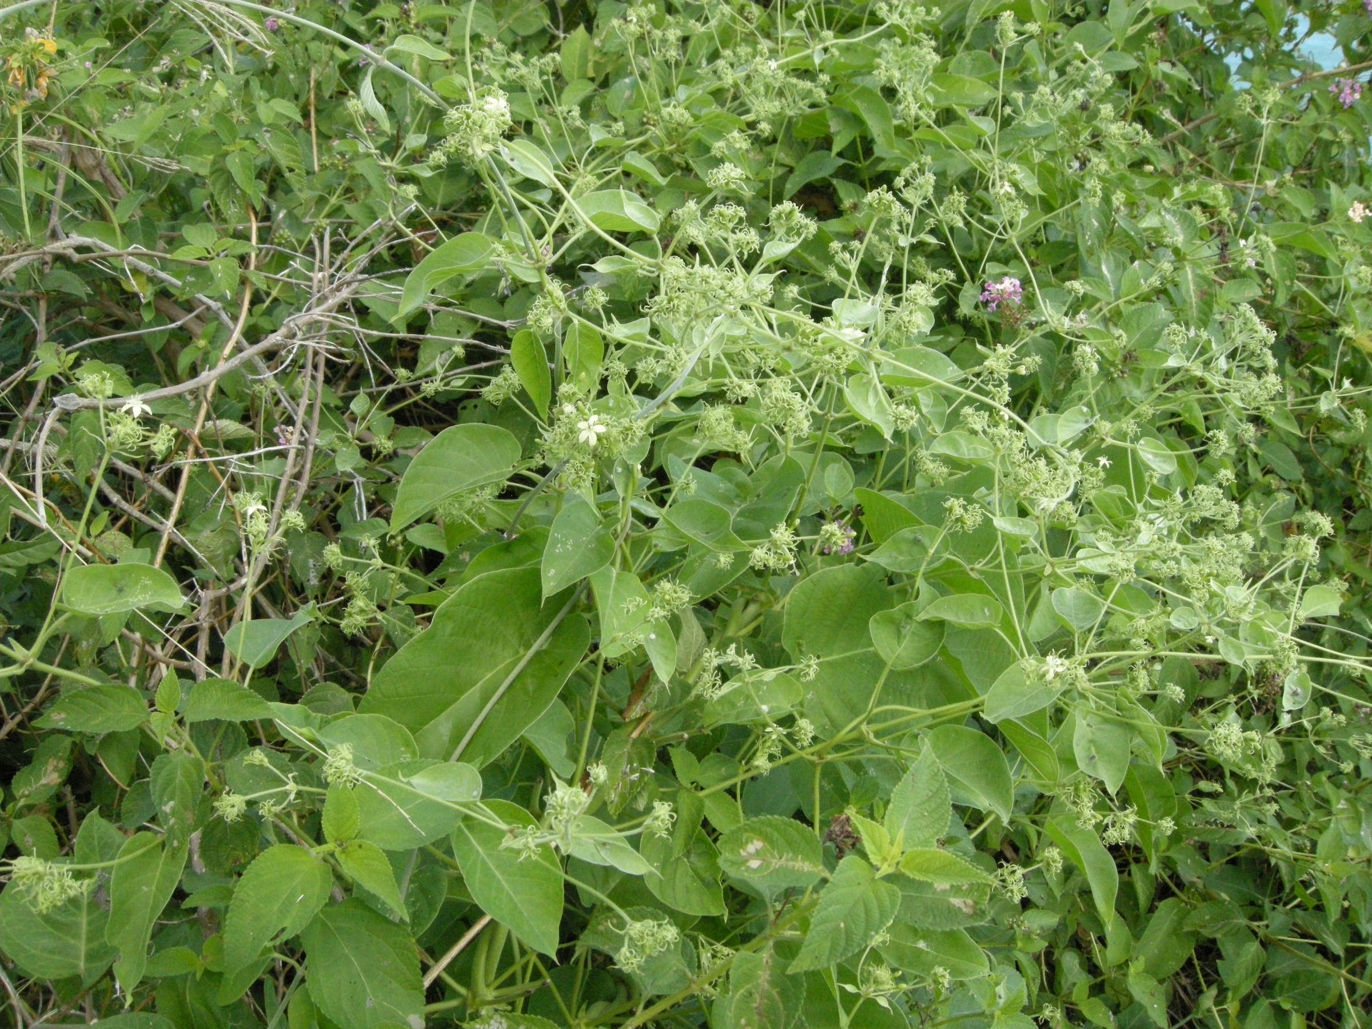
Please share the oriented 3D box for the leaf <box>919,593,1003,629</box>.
[{"bbox_3d":[0.164,0.057,0.830,0.052,0.012,0.029,-4,51,1],"label":"leaf"}]

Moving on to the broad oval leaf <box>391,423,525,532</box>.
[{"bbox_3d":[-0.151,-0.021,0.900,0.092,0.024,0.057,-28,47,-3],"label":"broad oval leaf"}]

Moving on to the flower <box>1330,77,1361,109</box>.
[{"bbox_3d":[0.666,-0.425,1.400,0.031,0.025,0.029,0,37,0],"label":"flower"}]

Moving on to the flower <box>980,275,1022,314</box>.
[{"bbox_3d":[0.243,-0.170,1.070,0.032,0.023,0.030,0,32,0],"label":"flower"}]

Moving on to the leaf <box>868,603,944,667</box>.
[{"bbox_3d":[0.132,0.071,0.830,0.046,0.012,0.050,3,50,10],"label":"leaf"}]

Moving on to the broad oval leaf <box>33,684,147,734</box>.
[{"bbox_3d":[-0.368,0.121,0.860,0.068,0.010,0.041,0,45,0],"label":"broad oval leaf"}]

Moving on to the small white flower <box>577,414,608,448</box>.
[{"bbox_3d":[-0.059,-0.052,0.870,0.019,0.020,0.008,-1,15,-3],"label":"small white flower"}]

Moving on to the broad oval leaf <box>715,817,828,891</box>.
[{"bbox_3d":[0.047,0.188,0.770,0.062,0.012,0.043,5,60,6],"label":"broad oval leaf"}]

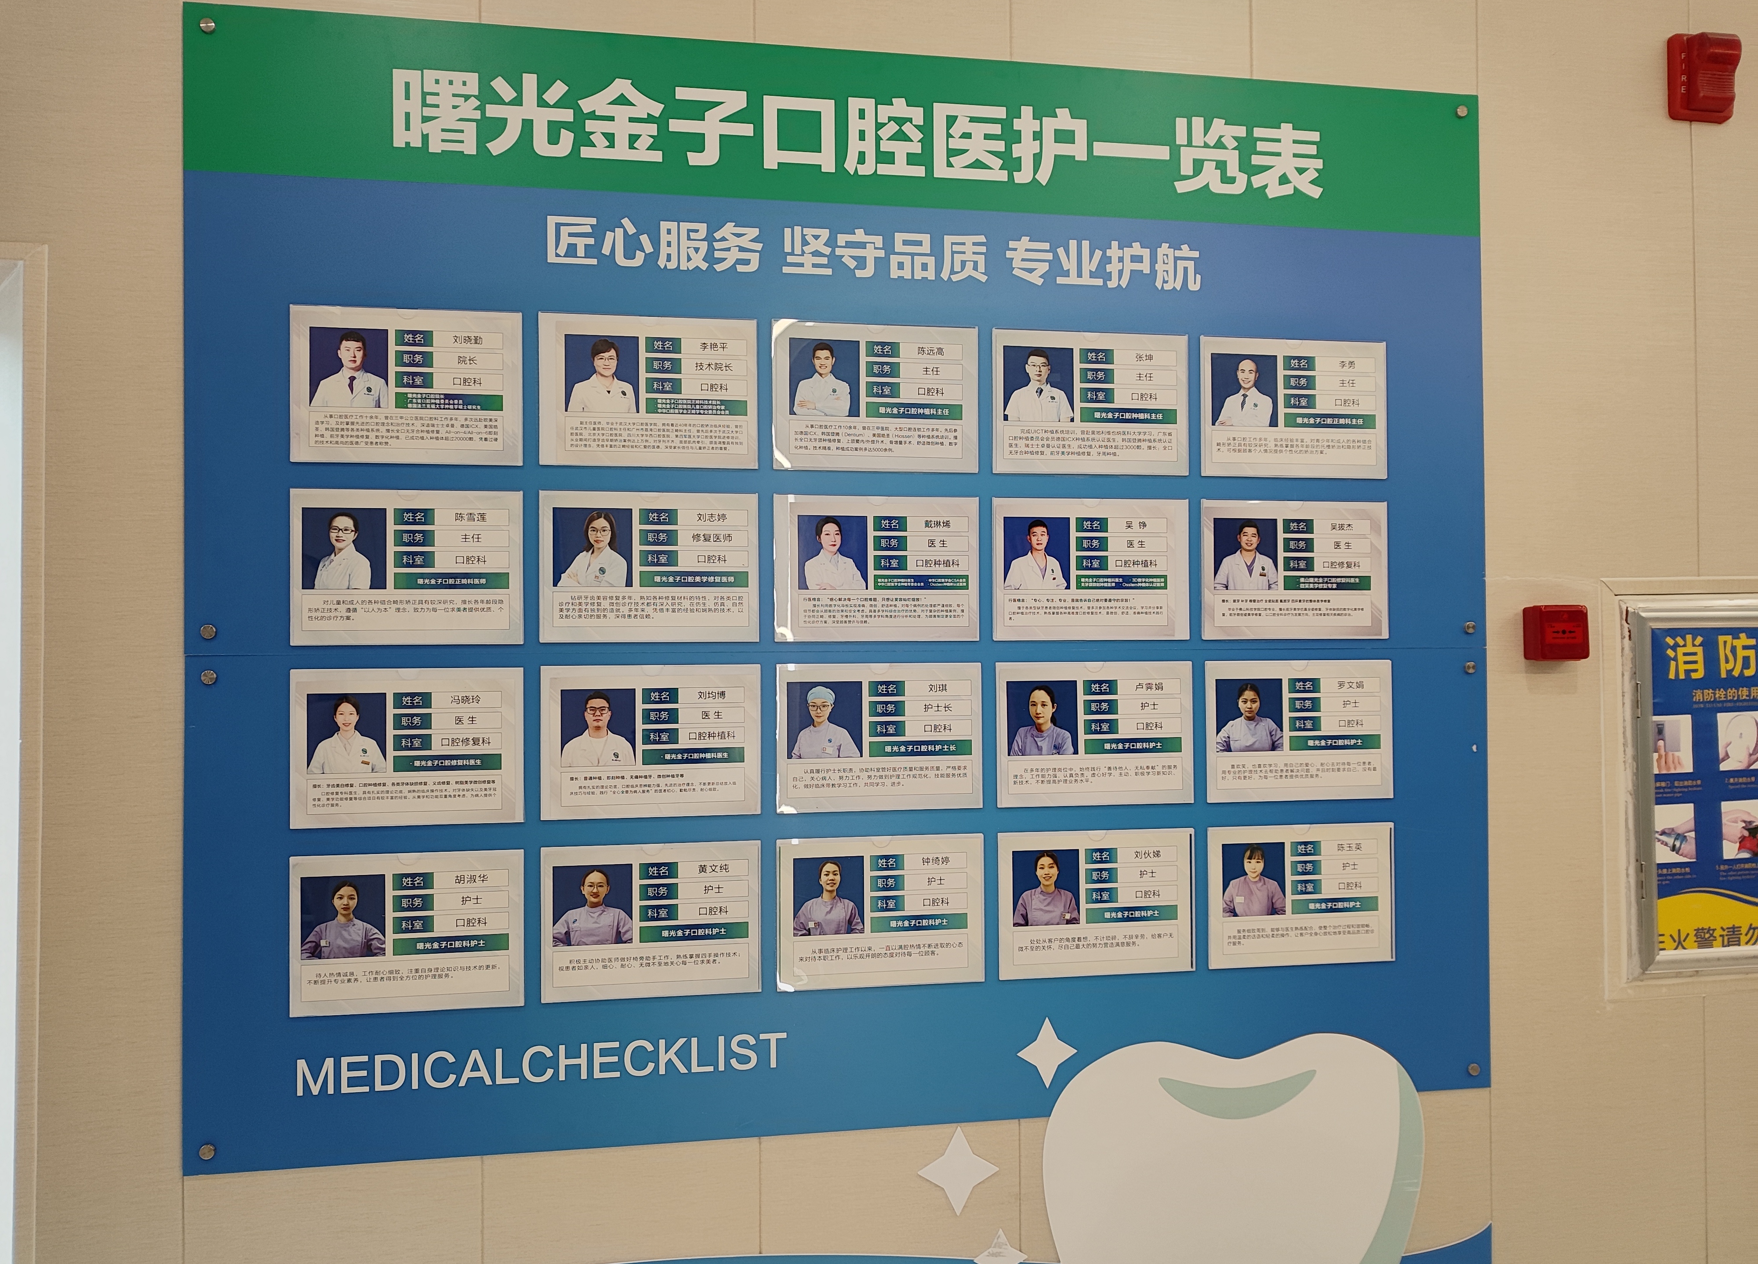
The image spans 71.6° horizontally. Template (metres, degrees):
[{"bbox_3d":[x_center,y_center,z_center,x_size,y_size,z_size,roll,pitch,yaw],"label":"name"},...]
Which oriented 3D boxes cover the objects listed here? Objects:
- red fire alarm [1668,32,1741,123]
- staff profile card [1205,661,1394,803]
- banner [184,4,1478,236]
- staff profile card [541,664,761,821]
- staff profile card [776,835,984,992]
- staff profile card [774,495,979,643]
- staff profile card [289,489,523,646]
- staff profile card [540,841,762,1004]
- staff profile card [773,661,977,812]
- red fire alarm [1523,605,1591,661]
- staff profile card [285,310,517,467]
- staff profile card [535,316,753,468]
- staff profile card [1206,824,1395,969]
[{"bbox_3d":[1.369,-0.919,2.011,0.105,0.145,0.053,0,-1,-9],"label":"red fire alarm"},{"bbox_3d":[0.660,0.155,1.907,0.311,0.218,0.008,0,-1,-9],"label":"staff profile card"},{"bbox_3d":[0.011,-0.751,1.821,1.948,0.231,0.010,0,-1,-9],"label":"banner"},{"bbox_3d":[-0.325,0.158,1.751,0.310,0.218,0.008,0,-1,-9],"label":"staff profile card"},{"bbox_3d":[0.004,0.408,1.779,0.306,0.215,0.008,0,-1,-9],"label":"staff profile card"},{"bbox_3d":[-0.002,-0.092,1.786,0.306,0.215,0.008,0,-1,-9],"label":"staff profile card"},{"bbox_3d":[-0.656,-0.089,1.702,0.310,0.216,0.008,0,-1,-9],"label":"staff profile card"},{"bbox_3d":[-0.324,0.415,1.748,0.310,0.219,0.008,0,-1,-9],"label":"staff profile card"},{"bbox_3d":[0.003,0.156,1.803,0.306,0.217,0.008,0,-1,-9],"label":"staff profile card"},{"bbox_3d":[1.090,0.002,1.961,0.084,0.083,0.040,0,-1,-9],"label":"red fire alarm"},{"bbox_3d":[-0.658,-0.343,1.706,0.309,0.217,0.008,0,-1,-9],"label":"staff profile card"},{"bbox_3d":[-0.330,-0.346,1.758,0.309,0.218,0.008,0,-1,-9],"label":"staff profile card"},{"bbox_3d":[0.653,0.406,1.881,0.306,0.215,0.008,0,-1,-9],"label":"staff profile card"}]

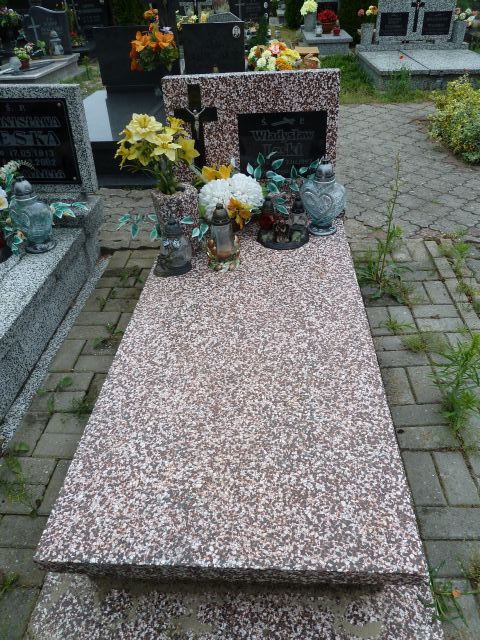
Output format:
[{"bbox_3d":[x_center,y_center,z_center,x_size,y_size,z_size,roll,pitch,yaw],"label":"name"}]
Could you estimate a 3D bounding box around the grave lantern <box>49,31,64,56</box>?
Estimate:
[{"bbox_3d":[-2.581,-3.858,6.446,0.188,0.297,0.188,1,38,5],"label":"grave lantern"}]

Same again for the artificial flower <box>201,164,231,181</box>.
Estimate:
[{"bbox_3d":[-0.096,-0.603,1.899,0.128,0.079,0.110,1,38,5],"label":"artificial flower"}]

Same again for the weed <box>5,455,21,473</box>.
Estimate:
[{"bbox_3d":[-0.766,0.471,1.537,0.052,0.050,0.055,1,38,5],"label":"weed"}]

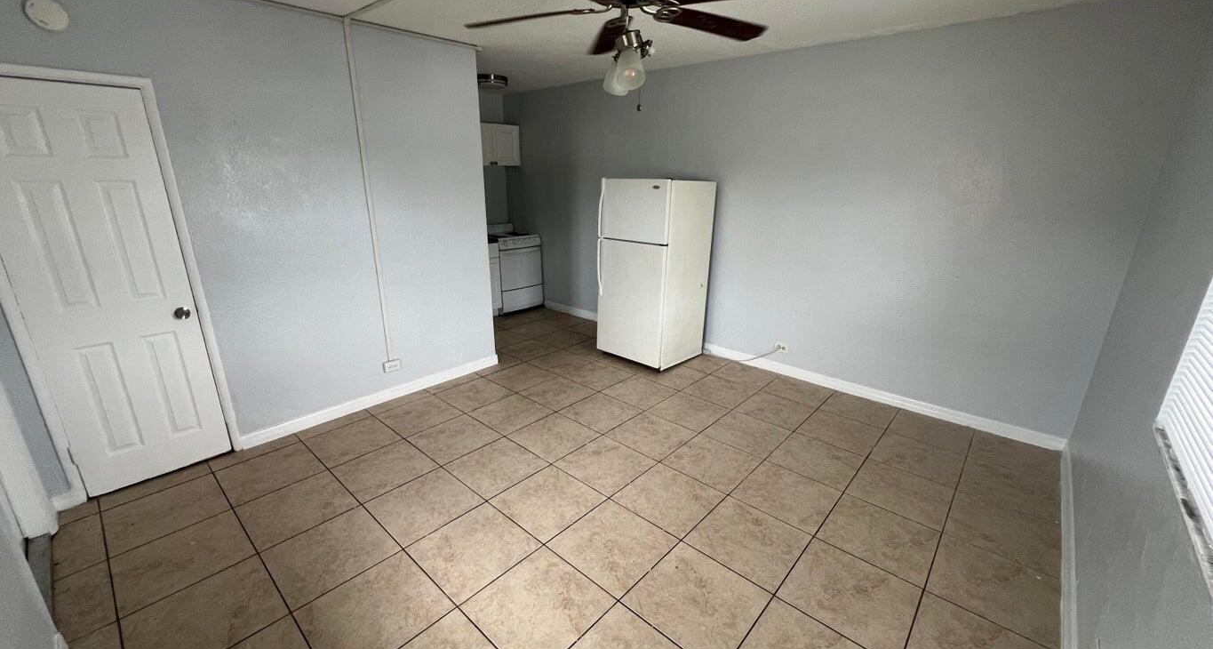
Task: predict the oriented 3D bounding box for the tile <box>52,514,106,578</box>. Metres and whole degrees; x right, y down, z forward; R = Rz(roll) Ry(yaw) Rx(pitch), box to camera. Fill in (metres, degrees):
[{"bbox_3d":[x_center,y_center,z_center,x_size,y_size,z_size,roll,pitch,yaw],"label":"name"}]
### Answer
[{"bbox_3d":[-2.383,0.987,2.057,0.440,0.010,0.156,15,22,39],"label":"tile"}]

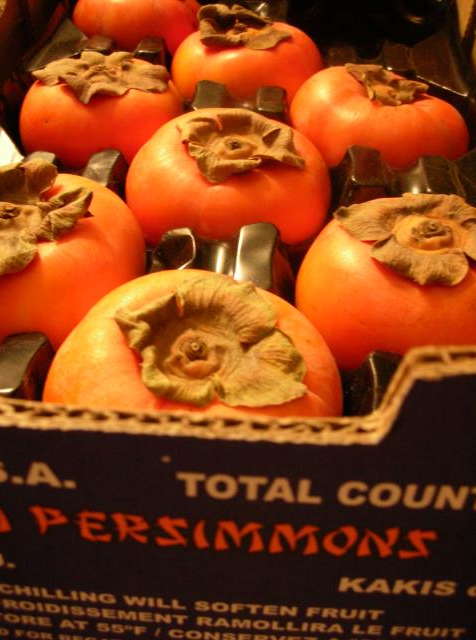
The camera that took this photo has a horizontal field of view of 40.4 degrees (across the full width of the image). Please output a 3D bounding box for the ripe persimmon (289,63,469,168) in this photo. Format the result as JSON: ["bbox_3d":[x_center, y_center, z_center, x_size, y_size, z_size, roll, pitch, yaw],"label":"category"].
[{"bbox_3d":[0.062,-0.085,0.290,0.079,0.055,0.079,3,54,2],"label":"ripe persimmon"}]

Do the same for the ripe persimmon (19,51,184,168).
[{"bbox_3d":[-0.061,-0.093,0.294,0.074,0.051,0.074,3,42,2],"label":"ripe persimmon"}]

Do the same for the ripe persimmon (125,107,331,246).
[{"bbox_3d":[-0.004,-0.052,0.252,0.079,0.055,0.079,3,54,2],"label":"ripe persimmon"}]

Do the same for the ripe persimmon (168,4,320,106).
[{"bbox_3d":[0.005,-0.126,0.333,0.077,0.054,0.077,3,42,2],"label":"ripe persimmon"}]

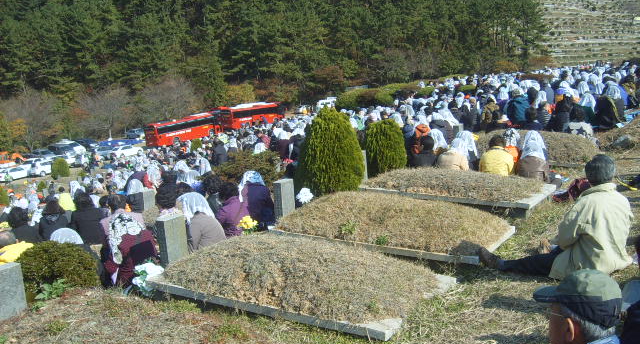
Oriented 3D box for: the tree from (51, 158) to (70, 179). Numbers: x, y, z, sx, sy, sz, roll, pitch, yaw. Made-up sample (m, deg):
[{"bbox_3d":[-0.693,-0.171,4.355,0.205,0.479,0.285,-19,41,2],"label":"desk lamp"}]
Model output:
[{"bbox_3d":[-28.071,-0.379,70.000,2.000,2.050,2.000,-8,11,-20],"label":"tree"}]

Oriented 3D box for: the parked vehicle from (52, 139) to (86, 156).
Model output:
[{"bbox_3d":[-36.534,-3.632,94.000,4.700,1.900,1.850,1,12,15],"label":"parked vehicle"}]

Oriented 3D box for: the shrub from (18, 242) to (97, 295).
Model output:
[{"bbox_3d":[-1.947,0.723,4.800,0.600,0.450,0.580,-7,15,-21],"label":"shrub"}]

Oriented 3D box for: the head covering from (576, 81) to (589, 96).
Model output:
[{"bbox_3d":[5.679,-1.807,14.000,0.230,0.310,0.260,-6,10,-12],"label":"head covering"}]

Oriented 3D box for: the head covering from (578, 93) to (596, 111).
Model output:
[{"bbox_3d":[4.092,-1.079,9.900,0.260,0.280,0.250,-7,15,-19],"label":"head covering"}]

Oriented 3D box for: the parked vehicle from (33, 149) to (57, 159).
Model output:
[{"bbox_3d":[-37.900,-2.295,90.000,4.500,1.470,1.800,-14,19,-41],"label":"parked vehicle"}]

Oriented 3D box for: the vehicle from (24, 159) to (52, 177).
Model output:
[{"bbox_3d":[-32.838,-0.715,78.148,1.800,1.650,4.400,3,12,33],"label":"vehicle"}]

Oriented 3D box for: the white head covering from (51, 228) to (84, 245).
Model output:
[{"bbox_3d":[-2.029,0.583,5.200,0.250,0.260,0.270,-9,11,-25],"label":"white head covering"}]

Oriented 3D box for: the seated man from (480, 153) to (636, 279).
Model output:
[{"bbox_3d":[1.699,0.284,4.650,0.560,0.830,0.950,-13,13,-41],"label":"seated man"}]

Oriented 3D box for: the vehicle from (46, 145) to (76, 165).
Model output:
[{"bbox_3d":[-35.553,-2.201,89.000,4.600,1.600,1.850,-14,19,-41],"label":"vehicle"}]

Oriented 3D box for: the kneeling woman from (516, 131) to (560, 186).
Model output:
[{"bbox_3d":[2.631,-0.165,7.900,0.460,0.700,0.650,0,12,8],"label":"kneeling woman"}]

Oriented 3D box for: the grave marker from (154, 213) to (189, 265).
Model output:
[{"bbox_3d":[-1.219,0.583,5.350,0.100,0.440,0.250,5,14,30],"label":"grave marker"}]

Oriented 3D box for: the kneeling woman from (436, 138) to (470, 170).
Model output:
[{"bbox_3d":[1.679,-0.158,8.200,0.460,0.600,0.620,-2,14,0],"label":"kneeling woman"}]

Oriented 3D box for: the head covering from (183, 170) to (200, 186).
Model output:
[{"bbox_3d":[-1.541,0.077,7.700,0.250,0.260,0.250,-7,15,-19],"label":"head covering"}]

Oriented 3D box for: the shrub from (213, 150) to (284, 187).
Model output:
[{"bbox_3d":[-0.994,0.028,9.000,0.960,0.620,0.900,-2,12,0],"label":"shrub"}]

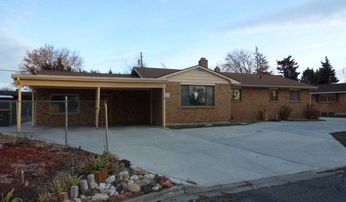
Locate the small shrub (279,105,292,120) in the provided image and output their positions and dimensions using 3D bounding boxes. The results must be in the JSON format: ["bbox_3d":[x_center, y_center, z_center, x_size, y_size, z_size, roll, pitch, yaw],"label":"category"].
[{"bbox_3d":[8.500,0.930,18.100,0.980,1.080,0.950,0,0,0],"label":"small shrub"}]

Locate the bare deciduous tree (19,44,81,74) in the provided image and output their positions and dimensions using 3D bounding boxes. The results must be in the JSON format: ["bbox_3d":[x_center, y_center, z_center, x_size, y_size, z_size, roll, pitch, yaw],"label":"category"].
[{"bbox_3d":[-17.800,-3.400,35.000,9.300,10.000,8.800,0,0,0],"label":"bare deciduous tree"}]

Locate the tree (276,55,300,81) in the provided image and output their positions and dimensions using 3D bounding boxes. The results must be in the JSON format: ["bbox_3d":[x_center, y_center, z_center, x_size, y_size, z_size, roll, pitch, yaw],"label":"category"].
[{"bbox_3d":[17.800,-2.700,37.000,3.800,8.700,3.800,0,0,0],"label":"tree"}]

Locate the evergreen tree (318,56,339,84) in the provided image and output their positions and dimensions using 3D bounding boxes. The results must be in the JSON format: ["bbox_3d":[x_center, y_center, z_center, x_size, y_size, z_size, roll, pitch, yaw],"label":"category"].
[{"bbox_3d":[27.200,-3.050,42.000,4.400,9.900,4.400,0,-1,0],"label":"evergreen tree"}]

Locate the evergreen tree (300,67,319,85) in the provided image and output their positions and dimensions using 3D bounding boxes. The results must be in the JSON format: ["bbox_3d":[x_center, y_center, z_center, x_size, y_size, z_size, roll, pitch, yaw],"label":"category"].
[{"bbox_3d":[23.900,-1.980,42.000,4.000,7.800,4.000,0,-1,0],"label":"evergreen tree"}]

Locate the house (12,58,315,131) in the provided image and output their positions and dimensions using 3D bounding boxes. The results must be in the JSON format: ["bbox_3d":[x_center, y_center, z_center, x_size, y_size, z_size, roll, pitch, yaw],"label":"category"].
[{"bbox_3d":[0.800,-0.950,20.500,22.200,5.200,10.800,0,-1,-18],"label":"house"}]

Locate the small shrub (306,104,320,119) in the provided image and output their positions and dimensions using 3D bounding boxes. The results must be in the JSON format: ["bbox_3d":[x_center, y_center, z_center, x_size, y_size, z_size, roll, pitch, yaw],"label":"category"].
[{"bbox_3d":[11.000,0.870,18.900,1.150,1.200,1.100,0,0,0],"label":"small shrub"}]

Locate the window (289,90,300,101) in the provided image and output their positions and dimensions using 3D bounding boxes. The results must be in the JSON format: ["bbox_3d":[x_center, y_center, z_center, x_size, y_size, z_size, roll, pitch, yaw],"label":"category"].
[{"bbox_3d":[9.700,-0.380,19.000,0.980,0.820,0.100,0,0,-19],"label":"window"}]

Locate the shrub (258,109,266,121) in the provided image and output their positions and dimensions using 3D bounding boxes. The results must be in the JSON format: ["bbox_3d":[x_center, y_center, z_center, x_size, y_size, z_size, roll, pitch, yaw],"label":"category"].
[{"bbox_3d":[7.150,1.150,19.200,0.680,0.980,0.650,0,-1,0],"label":"shrub"}]

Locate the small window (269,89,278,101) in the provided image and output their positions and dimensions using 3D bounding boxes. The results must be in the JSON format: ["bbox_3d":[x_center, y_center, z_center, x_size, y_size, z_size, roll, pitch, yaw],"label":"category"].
[{"bbox_3d":[8.460,-0.460,20.100,0.880,0.930,0.120,0,-1,-18],"label":"small window"}]

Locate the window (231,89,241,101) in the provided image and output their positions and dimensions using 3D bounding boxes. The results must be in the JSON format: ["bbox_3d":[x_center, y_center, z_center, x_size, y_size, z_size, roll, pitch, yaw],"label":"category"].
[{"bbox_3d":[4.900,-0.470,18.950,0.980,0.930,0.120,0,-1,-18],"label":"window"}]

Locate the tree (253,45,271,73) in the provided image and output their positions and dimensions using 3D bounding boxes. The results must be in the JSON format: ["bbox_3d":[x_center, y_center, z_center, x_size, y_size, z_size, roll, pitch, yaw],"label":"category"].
[{"bbox_3d":[13.600,-3.250,37.000,4.000,10.200,4.000,0,-1,0],"label":"tree"}]

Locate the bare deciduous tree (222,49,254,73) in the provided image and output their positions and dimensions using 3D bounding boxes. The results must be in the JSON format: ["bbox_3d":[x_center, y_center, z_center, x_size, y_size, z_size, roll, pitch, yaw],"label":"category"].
[{"bbox_3d":[11.400,-3.600,42.000,6.000,10.600,5.800,0,0,0],"label":"bare deciduous tree"}]

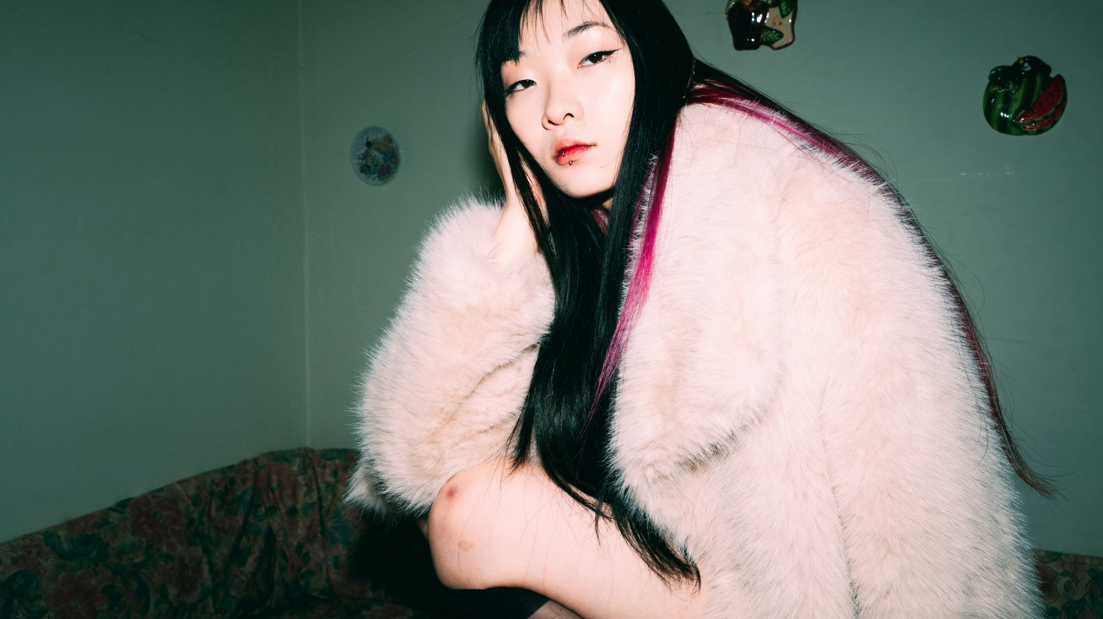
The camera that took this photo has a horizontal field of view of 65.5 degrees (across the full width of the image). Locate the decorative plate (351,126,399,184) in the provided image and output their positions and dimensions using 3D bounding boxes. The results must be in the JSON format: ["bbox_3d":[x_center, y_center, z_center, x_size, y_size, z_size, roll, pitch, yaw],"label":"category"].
[{"bbox_3d":[-0.360,-0.313,1.747,0.120,0.120,0.015,3,6,23],"label":"decorative plate"}]

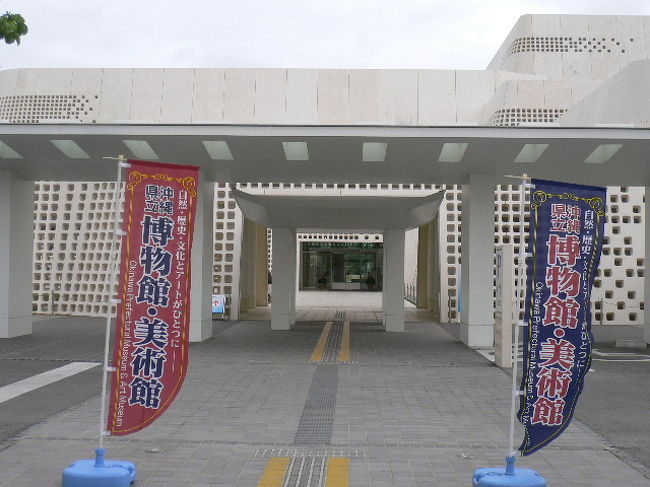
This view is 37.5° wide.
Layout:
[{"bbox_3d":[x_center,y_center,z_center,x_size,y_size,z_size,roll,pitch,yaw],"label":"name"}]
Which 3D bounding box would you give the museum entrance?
[{"bbox_3d":[1.092,1.321,55.000,5.000,2.800,0.800,1,-1,1],"label":"museum entrance"}]

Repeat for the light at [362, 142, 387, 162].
[{"bbox_3d":[0.847,-1.548,16.276,0.390,0.100,1.120,1,-10,2],"label":"light"}]

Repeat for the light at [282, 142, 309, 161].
[{"bbox_3d":[-0.484,-1.563,16.314,0.390,0.100,1.120,1,-10,2],"label":"light"}]

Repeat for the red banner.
[{"bbox_3d":[-1.092,0.346,6.130,0.520,1.760,0.060,3,-1,3],"label":"red banner"}]

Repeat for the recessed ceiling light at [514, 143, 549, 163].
[{"bbox_3d":[3.493,-1.517,16.201,0.390,0.100,1.120,1,-10,2],"label":"recessed ceiling light"}]

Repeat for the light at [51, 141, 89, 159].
[{"bbox_3d":[-4.352,-1.608,16.424,0.390,0.100,1.120,1,-10,2],"label":"light"}]

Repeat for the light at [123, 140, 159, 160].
[{"bbox_3d":[-3.129,-1.594,16.389,0.390,0.100,1.120,1,-10,2],"label":"light"}]

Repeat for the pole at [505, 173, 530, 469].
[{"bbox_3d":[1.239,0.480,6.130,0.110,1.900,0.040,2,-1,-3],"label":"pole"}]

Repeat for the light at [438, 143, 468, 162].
[{"bbox_3d":[2.173,-1.532,16.238,0.390,0.100,1.120,1,-10,2],"label":"light"}]

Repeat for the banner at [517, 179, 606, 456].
[{"bbox_3d":[1.527,0.477,6.130,0.520,1.760,0.090,3,-1,-7],"label":"banner"}]

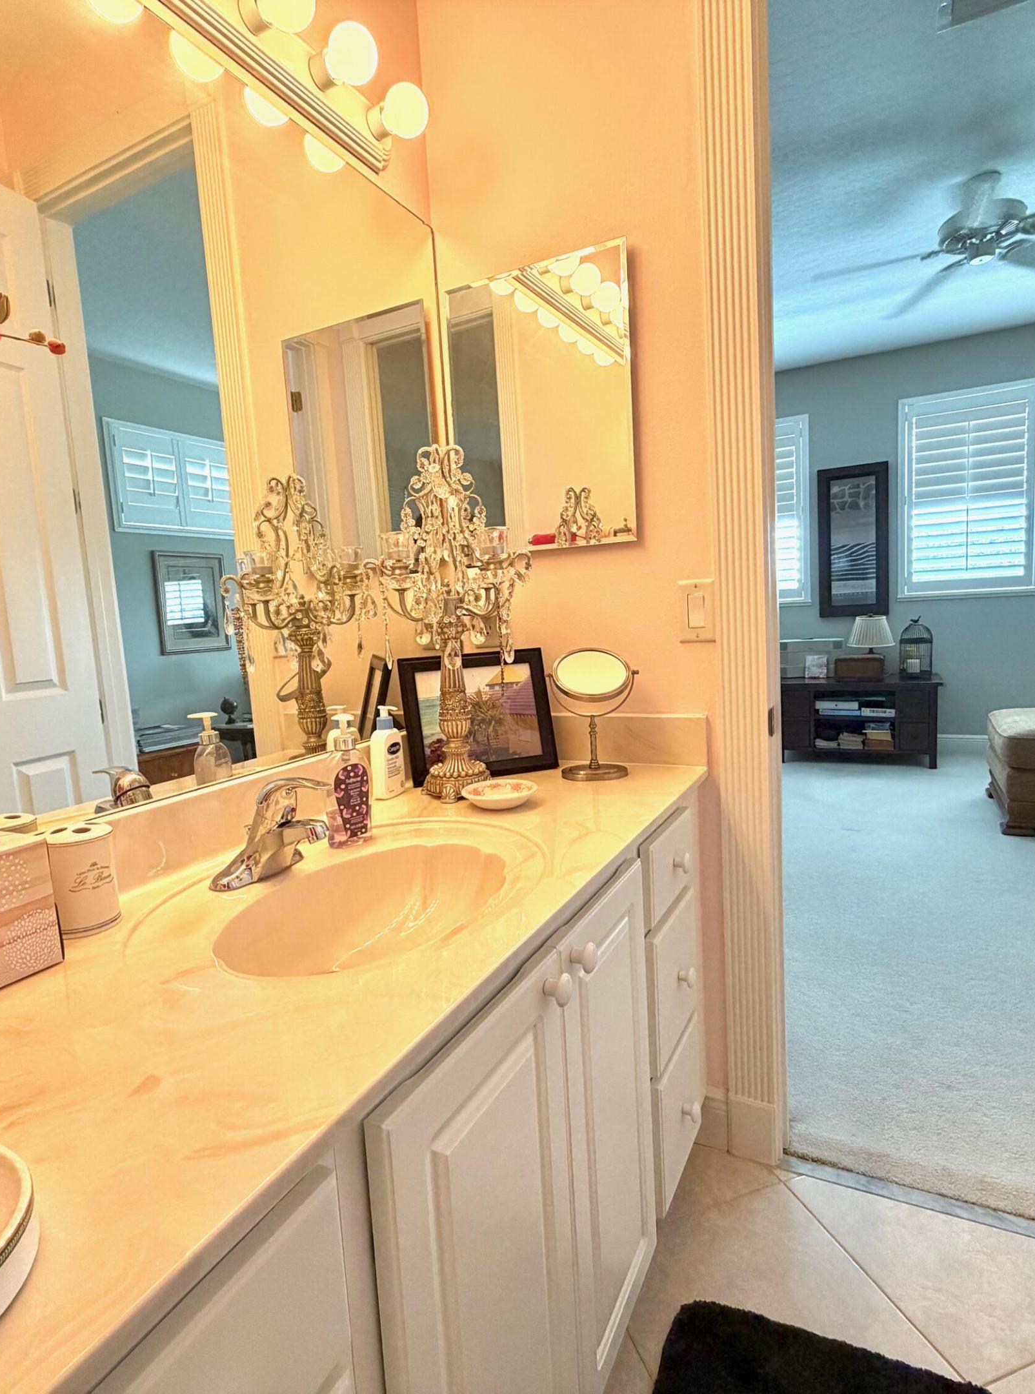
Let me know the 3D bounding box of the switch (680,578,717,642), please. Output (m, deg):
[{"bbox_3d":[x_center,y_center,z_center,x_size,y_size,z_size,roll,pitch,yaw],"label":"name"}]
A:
[{"bbox_3d":[0.348,-0.166,1.460,0.071,0.118,0.010,0,7,27],"label":"switch"}]

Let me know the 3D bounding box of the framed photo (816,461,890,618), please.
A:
[{"bbox_3d":[2.325,-1.078,5.192,0.440,1.030,0.030,0,7,27],"label":"framed photo"}]

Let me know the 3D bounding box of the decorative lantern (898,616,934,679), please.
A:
[{"bbox_3d":[2.534,-0.309,4.774,0.210,0.400,0.200,0,7,27],"label":"decorative lantern"}]

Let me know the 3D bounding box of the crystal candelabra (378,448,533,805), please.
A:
[{"bbox_3d":[-0.118,-0.129,1.343,0.262,0.620,0.262,-4,7,-5],"label":"crystal candelabra"}]

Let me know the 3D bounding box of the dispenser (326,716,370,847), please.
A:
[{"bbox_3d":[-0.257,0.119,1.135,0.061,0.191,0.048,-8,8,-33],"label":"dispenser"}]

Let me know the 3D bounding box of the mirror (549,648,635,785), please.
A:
[{"bbox_3d":[0.146,0.030,1.457,0.172,0.247,0.120,-3,7,8],"label":"mirror"}]

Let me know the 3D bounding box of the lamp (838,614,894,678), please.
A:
[{"bbox_3d":[2.295,-0.323,4.919,0.360,0.415,0.310,0,7,27],"label":"lamp"}]

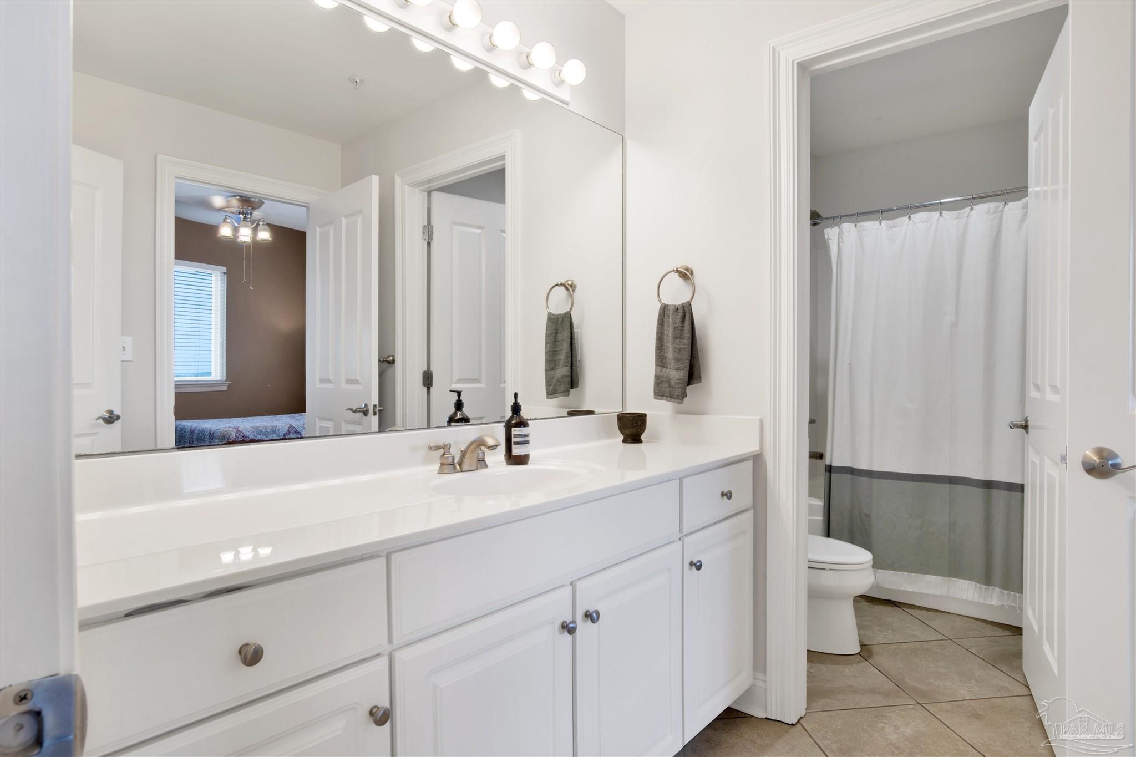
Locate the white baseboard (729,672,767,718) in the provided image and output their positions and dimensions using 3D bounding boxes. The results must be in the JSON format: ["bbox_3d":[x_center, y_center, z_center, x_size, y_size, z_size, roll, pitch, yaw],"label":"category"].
[{"bbox_3d":[0.599,1.055,1.917,0.145,0.136,0.028,0,0,39],"label":"white baseboard"}]

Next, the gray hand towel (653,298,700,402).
[{"bbox_3d":[0.398,-0.091,2.035,0.150,0.365,0.075,0,0,39],"label":"gray hand towel"}]

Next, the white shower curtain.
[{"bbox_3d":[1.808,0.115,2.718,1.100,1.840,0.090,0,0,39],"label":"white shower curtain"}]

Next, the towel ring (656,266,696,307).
[{"bbox_3d":[0.400,-0.330,2.049,0.152,0.165,0.072,0,0,39],"label":"towel ring"}]

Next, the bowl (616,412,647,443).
[{"bbox_3d":[0.237,0.183,2.099,0.111,0.105,0.111,0,0,0],"label":"bowl"}]

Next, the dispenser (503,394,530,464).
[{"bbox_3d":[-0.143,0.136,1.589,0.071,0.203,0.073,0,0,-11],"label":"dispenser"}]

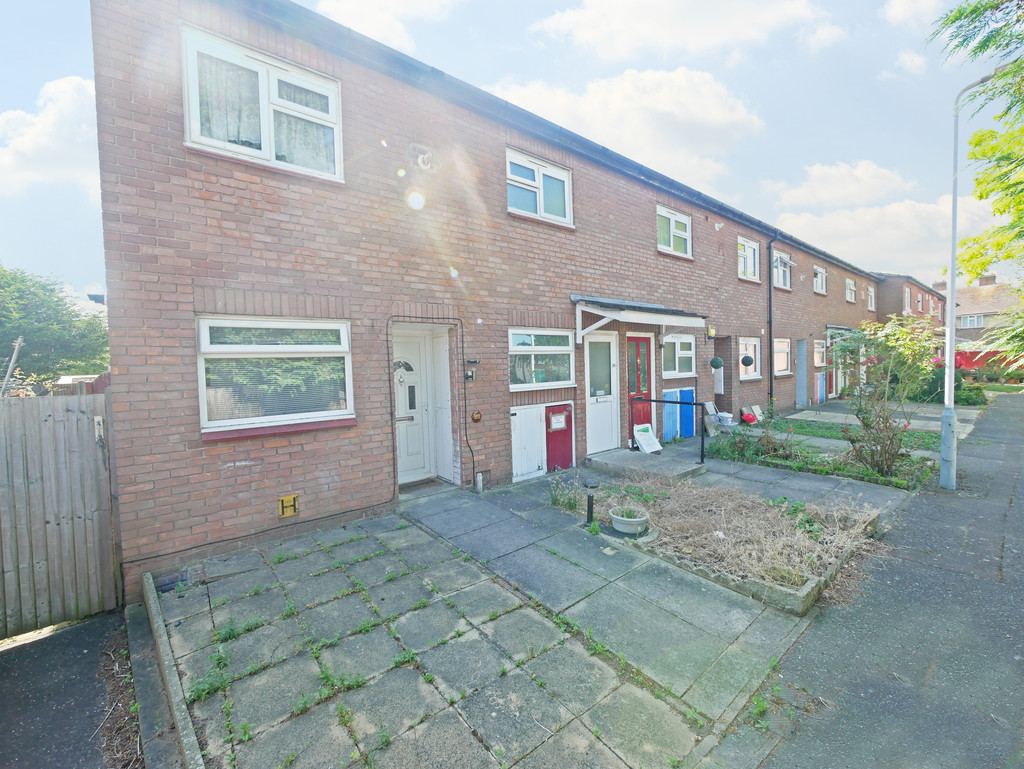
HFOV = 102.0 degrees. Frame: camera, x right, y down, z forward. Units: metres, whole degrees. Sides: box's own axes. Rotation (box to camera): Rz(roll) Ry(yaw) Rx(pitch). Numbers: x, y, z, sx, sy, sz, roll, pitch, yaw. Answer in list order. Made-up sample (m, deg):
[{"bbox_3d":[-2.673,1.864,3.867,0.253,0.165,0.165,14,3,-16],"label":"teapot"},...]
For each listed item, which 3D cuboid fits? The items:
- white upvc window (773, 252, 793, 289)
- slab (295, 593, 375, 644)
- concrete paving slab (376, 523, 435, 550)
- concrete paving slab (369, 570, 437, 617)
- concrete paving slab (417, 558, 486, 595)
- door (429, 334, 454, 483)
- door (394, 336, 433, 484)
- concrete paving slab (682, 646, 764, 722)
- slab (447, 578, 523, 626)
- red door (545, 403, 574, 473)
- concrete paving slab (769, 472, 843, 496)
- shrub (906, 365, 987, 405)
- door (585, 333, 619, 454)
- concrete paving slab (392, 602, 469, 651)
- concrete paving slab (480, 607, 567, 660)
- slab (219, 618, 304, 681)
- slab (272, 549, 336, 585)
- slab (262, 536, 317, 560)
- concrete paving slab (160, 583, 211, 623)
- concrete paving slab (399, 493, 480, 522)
[{"bbox_3d":[8.009,-3.358,12.280,1.350,1.030,0.090,-4,3,-38],"label":"white upvc window"},{"bbox_3d":[-1.167,1.622,2.857,0.450,0.050,0.450,-3,4,-39],"label":"slab"},{"bbox_3d":[-1.077,1.543,4.110,0.445,0.050,0.450,-3,5,-39],"label":"concrete paving slab"},{"bbox_3d":[-0.845,1.615,3.154,0.440,0.050,0.445,-3,5,-39],"label":"concrete paving slab"},{"bbox_3d":[-0.497,1.613,3.477,0.440,0.045,0.450,-4,5,-38],"label":"concrete paving slab"},{"bbox_3d":[-0.947,0.317,5.735,0.050,2.020,0.500,-4,3,-38],"label":"door"},{"bbox_3d":[-1.438,0.350,5.563,0.800,1.980,0.070,-3,2,-37],"label":"door"},{"bbox_3d":[1.157,1.631,2.266,0.610,0.050,0.170,-4,5,-40],"label":"concrete paving slab"},{"bbox_3d":[-0.208,1.637,3.117,0.440,0.045,0.445,-4,5,-38],"label":"slab"},{"bbox_3d":[0.726,0.821,6.430,0.575,1.008,0.045,-3,3,-38],"label":"red door"},{"bbox_3d":[4.294,1.440,5.968,0.950,0.050,0.600,-3,5,-39],"label":"concrete paving slab"},{"bbox_3d":[15.878,-0.015,15.118,1.700,1.250,2.100,-4,3,-38],"label":"shrub"},{"bbox_3d":[1.555,0.119,7.120,0.860,2.040,0.070,-3,2,-37],"label":"door"},{"bbox_3d":[-0.545,1.620,2.770,0.440,0.050,0.440,-4,5,-39],"label":"concrete paving slab"},{"bbox_3d":[0.069,1.653,2.728,0.440,0.050,0.435,-3,5,-39],"label":"concrete paving slab"},{"bbox_3d":[-1.523,1.641,2.567,0.440,0.050,0.440,-3,5,-39],"label":"slab"},{"bbox_3d":[-1.747,1.571,3.540,0.450,0.050,0.410,-3,5,-39],"label":"slab"},{"bbox_3d":[-2.107,1.595,3.966,0.445,0.045,0.415,-4,5,-38],"label":"slab"},{"bbox_3d":[-2.373,1.611,3.026,0.260,0.050,0.450,-3,5,-39],"label":"concrete paving slab"},{"bbox_3d":[-0.877,1.493,5.173,0.900,0.050,0.600,-4,5,-38],"label":"concrete paving slab"}]

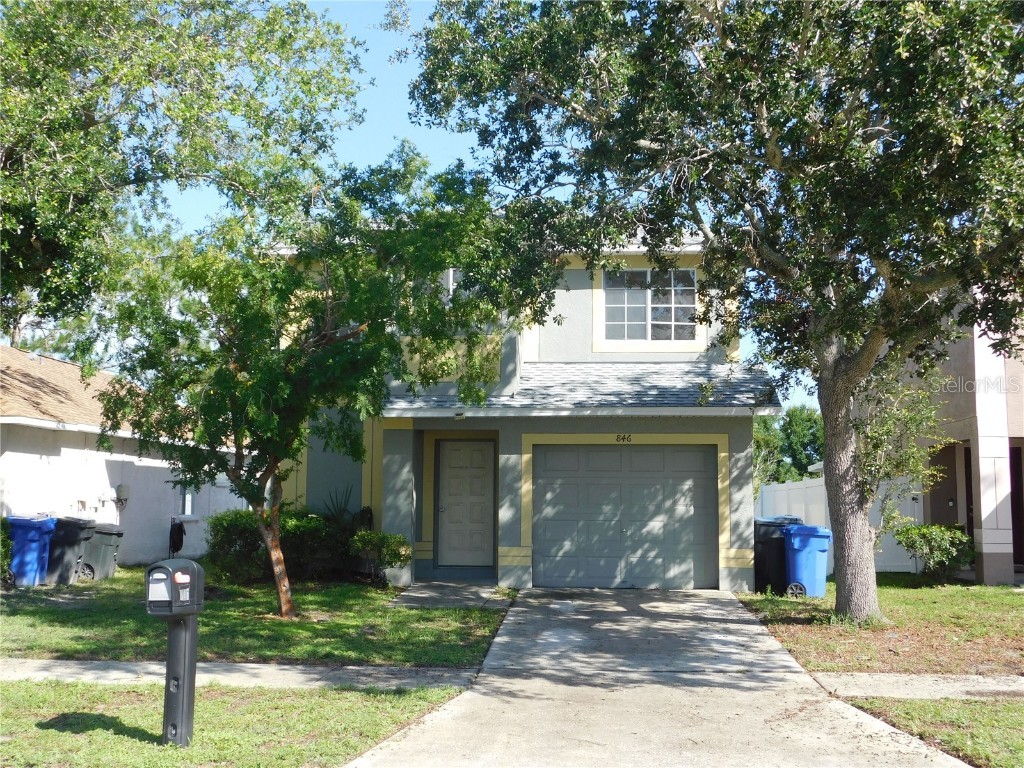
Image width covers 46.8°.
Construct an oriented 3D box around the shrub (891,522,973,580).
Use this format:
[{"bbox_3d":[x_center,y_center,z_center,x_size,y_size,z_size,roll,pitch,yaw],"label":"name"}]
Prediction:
[{"bbox_3d":[7.285,2.859,20.500,1.300,0.980,1.150,0,-5,5],"label":"shrub"}]

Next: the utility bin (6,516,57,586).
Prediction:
[{"bbox_3d":[-7.545,2.618,18.600,0.680,1.080,0.600,-1,-5,17],"label":"utility bin"}]

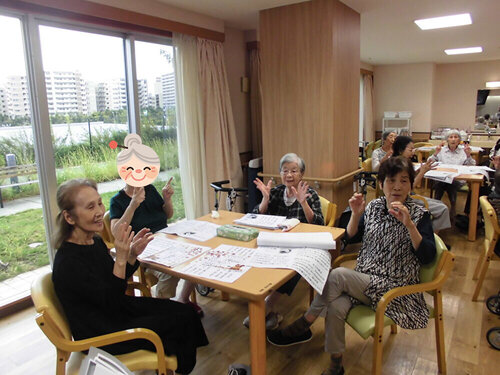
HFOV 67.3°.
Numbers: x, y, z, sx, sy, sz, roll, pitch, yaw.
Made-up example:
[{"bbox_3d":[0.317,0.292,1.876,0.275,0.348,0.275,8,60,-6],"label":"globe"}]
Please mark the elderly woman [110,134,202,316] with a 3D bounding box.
[{"bbox_3d":[-0.655,0.340,2.610,0.680,1.180,0.520,6,14,33],"label":"elderly woman"}]

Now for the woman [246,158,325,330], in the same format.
[{"bbox_3d":[0.225,0.326,2.720,0.540,1.120,0.840,6,14,33],"label":"woman"}]

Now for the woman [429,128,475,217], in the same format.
[{"bbox_3d":[2.643,-0.188,4.939,0.550,1.130,0.780,6,14,33],"label":"woman"}]

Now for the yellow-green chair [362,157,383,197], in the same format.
[{"bbox_3d":[1.860,-0.028,5.236,0.560,0.740,0.540,6,14,33],"label":"yellow-green chair"}]

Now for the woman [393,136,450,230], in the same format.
[{"bbox_3d":[1.662,0.057,3.845,0.680,1.130,0.500,4,13,25],"label":"woman"}]

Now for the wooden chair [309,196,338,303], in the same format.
[{"bbox_3d":[0.377,0.461,2.990,0.550,0.740,0.560,6,14,33],"label":"wooden chair"}]

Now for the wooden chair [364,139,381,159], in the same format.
[{"bbox_3d":[2.607,-0.543,7.656,0.560,0.760,0.540,6,14,33],"label":"wooden chair"}]

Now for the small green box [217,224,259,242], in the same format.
[{"bbox_3d":[-0.070,0.267,2.210,0.225,0.050,0.115,6,14,33],"label":"small green box"}]

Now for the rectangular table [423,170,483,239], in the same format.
[{"bbox_3d":[2.304,0.104,4.619,0.970,0.700,0.970,6,14,33],"label":"rectangular table"}]

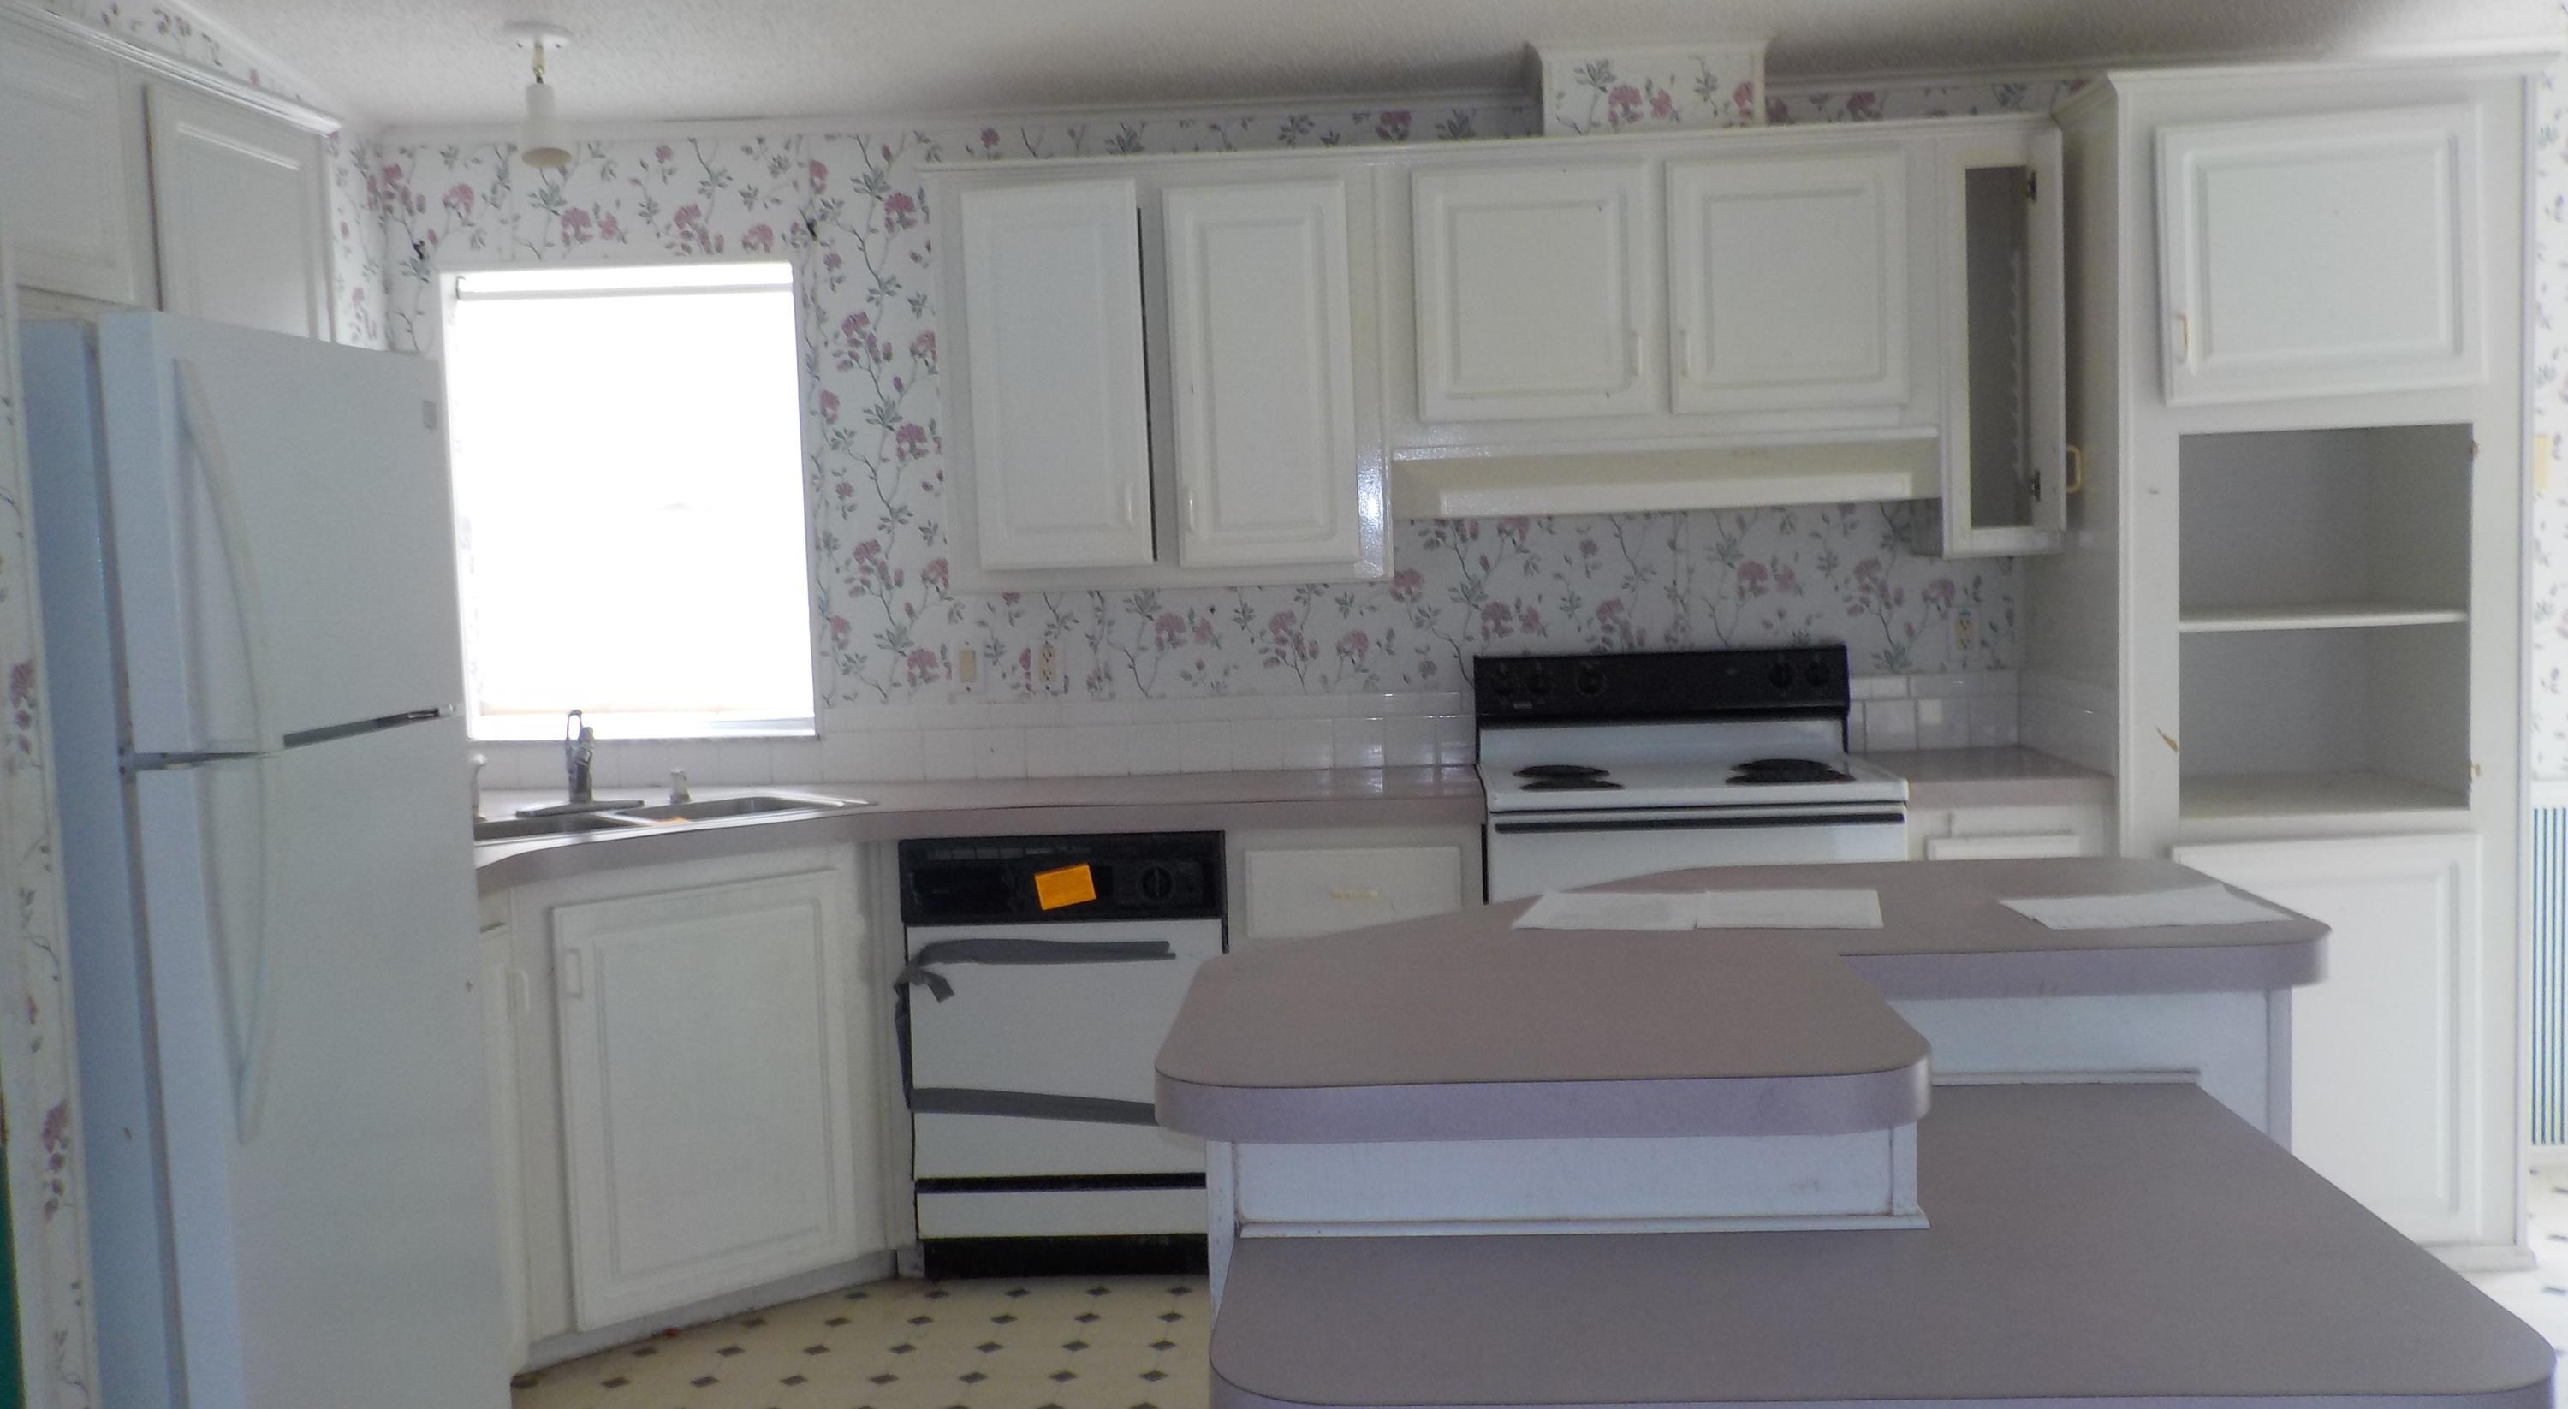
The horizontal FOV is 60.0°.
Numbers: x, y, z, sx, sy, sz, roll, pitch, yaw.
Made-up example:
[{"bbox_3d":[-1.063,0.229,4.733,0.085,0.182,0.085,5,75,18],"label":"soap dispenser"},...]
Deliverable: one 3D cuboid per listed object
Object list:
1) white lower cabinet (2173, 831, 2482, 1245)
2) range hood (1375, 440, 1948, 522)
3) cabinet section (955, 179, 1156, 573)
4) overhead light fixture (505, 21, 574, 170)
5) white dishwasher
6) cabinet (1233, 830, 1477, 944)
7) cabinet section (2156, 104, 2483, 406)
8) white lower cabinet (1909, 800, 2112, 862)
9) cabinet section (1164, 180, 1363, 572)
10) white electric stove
[{"bbox_3d":[1.891,0.591,4.318,0.555,0.755,0.630,-2,4,3],"label":"white lower cabinet"},{"bbox_3d":[0.750,-0.444,4.431,1.061,0.128,0.465,-2,4,3],"label":"range hood"},{"bbox_3d":[-0.427,-0.637,4.426,0.342,0.726,0.310,-2,5,4],"label":"cabinet section"},{"bbox_3d":[-1.399,-1.140,4.210,0.130,0.270,0.130,-2,4,3],"label":"overhead light fixture"},{"bbox_3d":[-0.390,0.659,4.490,0.609,0.867,0.595,-2,4,3],"label":"white dishwasher"},{"bbox_3d":[0.161,0.638,4.467,0.491,0.875,0.605,-2,4,3],"label":"cabinet"},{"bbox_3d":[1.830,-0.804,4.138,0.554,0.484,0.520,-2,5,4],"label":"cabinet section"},{"bbox_3d":[1.355,0.603,4.405,0.370,0.875,0.610,-2,4,3],"label":"white lower cabinet"},{"bbox_3d":[-0.034,-0.641,4.402,0.349,0.720,0.310,-2,5,4],"label":"cabinet section"},{"bbox_3d":[0.780,0.484,4.371,0.757,1.154,0.655,-2,4,3],"label":"white electric stove"}]

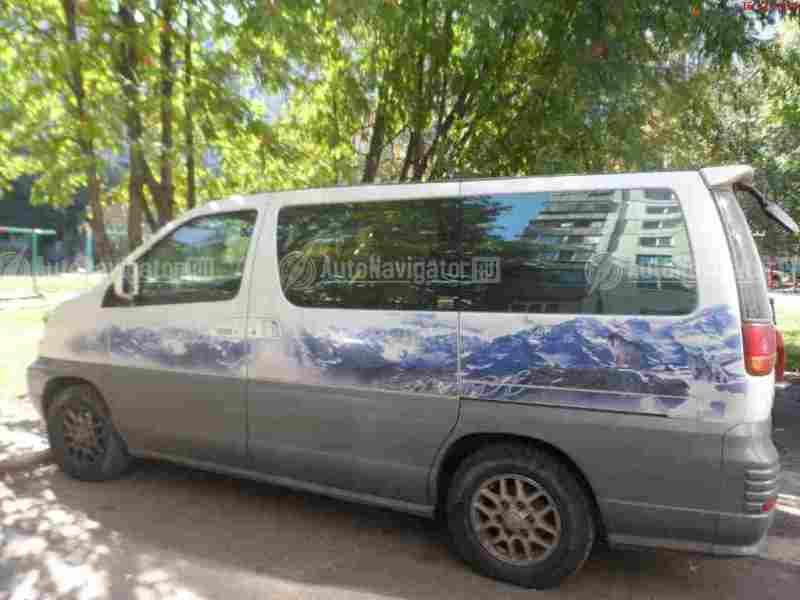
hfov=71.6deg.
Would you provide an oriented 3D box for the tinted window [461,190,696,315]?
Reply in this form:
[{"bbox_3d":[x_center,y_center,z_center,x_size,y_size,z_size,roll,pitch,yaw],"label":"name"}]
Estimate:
[{"bbox_3d":[0.708,-0.188,2.324,0.930,0.515,0.085,1,1,26],"label":"tinted window"}]

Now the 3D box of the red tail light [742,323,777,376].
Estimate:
[{"bbox_3d":[1.363,0.185,2.088,0.140,0.205,0.160,1,2,26],"label":"red tail light"}]

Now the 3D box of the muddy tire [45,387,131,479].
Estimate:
[{"bbox_3d":[-2.093,0.897,3.789,0.650,0.650,0.220,1,2,26],"label":"muddy tire"}]

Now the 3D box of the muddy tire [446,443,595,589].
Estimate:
[{"bbox_3d":[0.543,0.959,2.522,0.650,0.650,0.220,1,2,26],"label":"muddy tire"}]

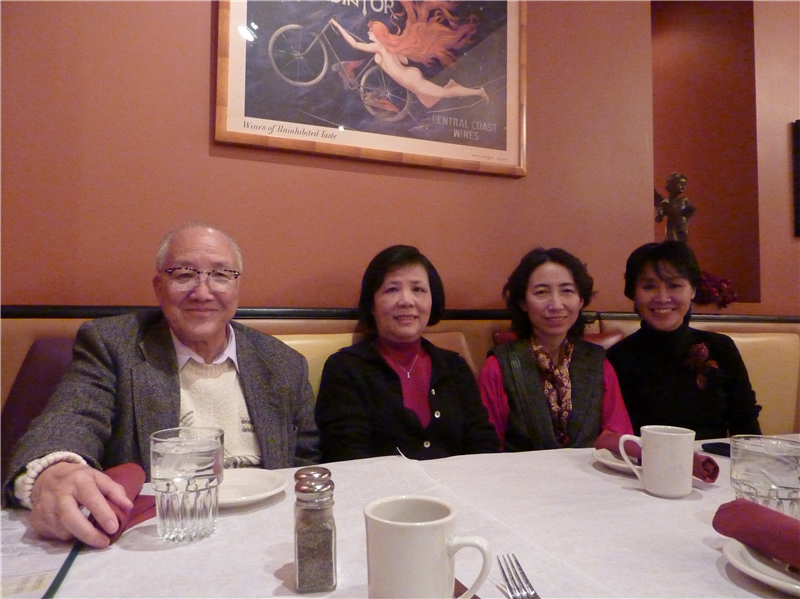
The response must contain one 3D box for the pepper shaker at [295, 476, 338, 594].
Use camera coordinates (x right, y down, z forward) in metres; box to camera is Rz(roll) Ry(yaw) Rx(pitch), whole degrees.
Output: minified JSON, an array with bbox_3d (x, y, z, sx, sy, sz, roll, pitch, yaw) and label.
[{"bbox_3d":[-0.083,0.230,0.573,0.037,0.104,0.037,0,-2,-2],"label":"pepper shaker"}]

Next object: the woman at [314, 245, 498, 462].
[{"bbox_3d":[0.089,0.460,1.221,0.470,1.200,0.680,1,-3,-17],"label":"woman"}]

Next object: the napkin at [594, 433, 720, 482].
[{"bbox_3d":[0.425,0.263,0.980,0.050,0.043,0.220,2,-3,-29],"label":"napkin"}]

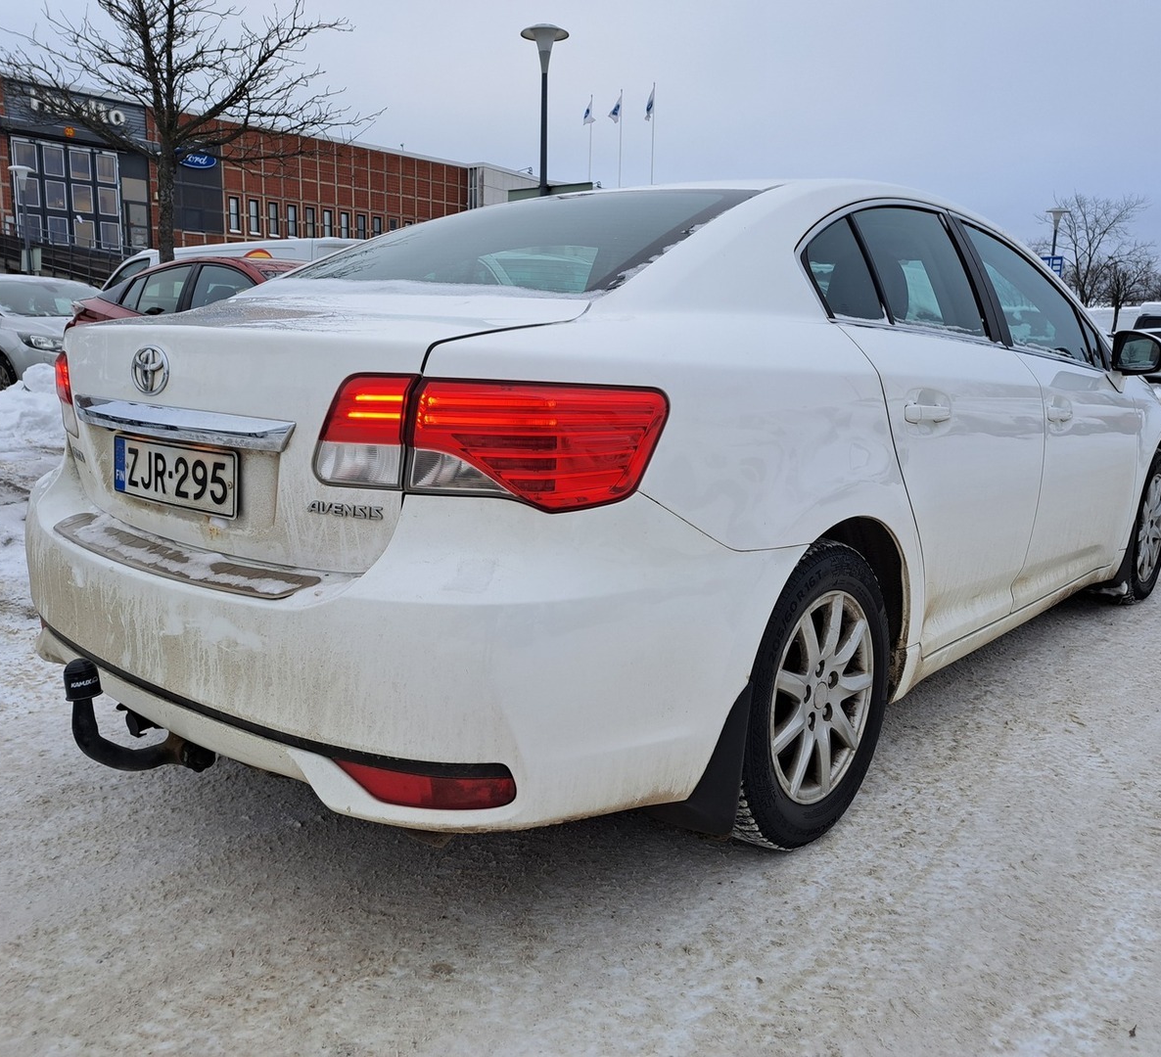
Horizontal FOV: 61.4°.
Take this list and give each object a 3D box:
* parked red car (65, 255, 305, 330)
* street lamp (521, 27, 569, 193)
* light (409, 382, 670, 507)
[{"bbox_3d":[-2.170,-1.331,7.569,4.550,1.470,1.810,10,14,38],"label":"parked red car"},{"bbox_3d":[-0.504,-3.945,12.741,0.600,4.900,0.600,1,10,-3],"label":"street lamp"},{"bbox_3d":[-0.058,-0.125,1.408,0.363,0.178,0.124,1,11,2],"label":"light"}]

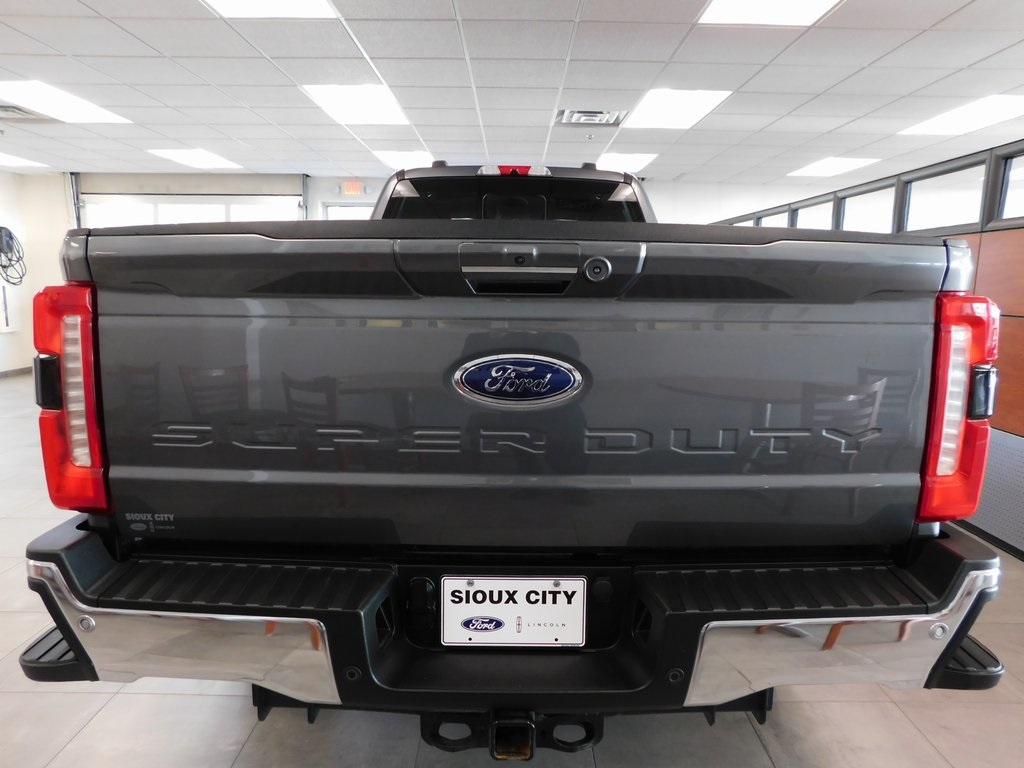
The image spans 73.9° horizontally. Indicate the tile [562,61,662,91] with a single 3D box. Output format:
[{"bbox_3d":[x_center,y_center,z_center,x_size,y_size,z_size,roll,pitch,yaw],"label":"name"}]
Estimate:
[{"bbox_3d":[0.642,-2.022,4.452,0.604,0.020,0.604,1,8,0],"label":"tile"}]

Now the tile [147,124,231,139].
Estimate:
[{"bbox_3d":[-3.003,-2.345,6.269,0.605,0.020,0.605,1,8,0],"label":"tile"}]

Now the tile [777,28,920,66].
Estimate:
[{"bbox_3d":[1.851,-1.899,3.815,0.605,0.020,0.605,1,9,0],"label":"tile"}]

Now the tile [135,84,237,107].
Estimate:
[{"bbox_3d":[-2.399,-2.156,5.062,0.605,0.020,0.605,1,8,0],"label":"tile"}]

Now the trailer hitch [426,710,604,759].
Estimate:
[{"bbox_3d":[0.001,0.662,1.438,0.360,0.125,0.220,1,9,0],"label":"trailer hitch"}]

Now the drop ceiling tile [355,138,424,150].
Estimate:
[{"bbox_3d":[-1.171,-2.408,6.868,0.605,0.020,0.605,1,8,0],"label":"drop ceiling tile"}]

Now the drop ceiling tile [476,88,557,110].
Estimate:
[{"bbox_3d":[0.032,-2.115,5.038,0.605,0.020,0.605,1,9,0],"label":"drop ceiling tile"}]

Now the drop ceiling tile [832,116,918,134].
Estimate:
[{"bbox_3d":[3.068,-2.164,5.651,0.605,0.020,0.605,1,9,0],"label":"drop ceiling tile"}]

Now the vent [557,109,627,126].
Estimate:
[{"bbox_3d":[0.640,-2.215,5.648,0.605,0.050,0.605,1,9,0],"label":"vent"}]

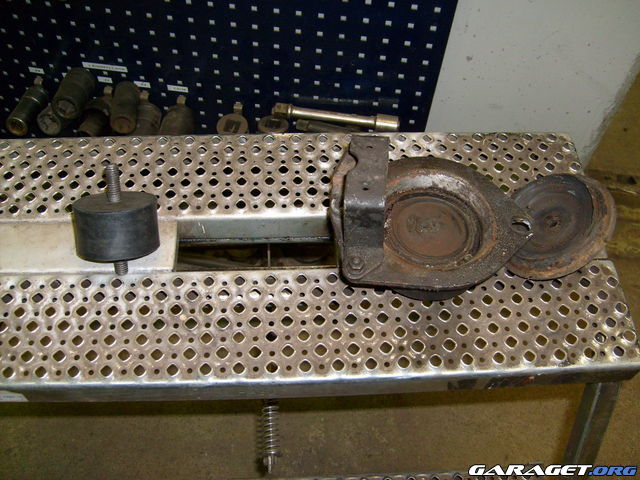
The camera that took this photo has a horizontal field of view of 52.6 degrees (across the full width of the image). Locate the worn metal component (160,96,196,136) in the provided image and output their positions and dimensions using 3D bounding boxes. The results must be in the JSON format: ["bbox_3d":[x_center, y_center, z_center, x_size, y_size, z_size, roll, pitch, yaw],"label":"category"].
[{"bbox_3d":[-0.276,-0.230,1.279,0.064,0.064,0.080,2,63,-2],"label":"worn metal component"}]

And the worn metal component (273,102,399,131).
[{"bbox_3d":[0.031,-0.237,1.247,0.239,0.031,0.031,7,56,2],"label":"worn metal component"}]

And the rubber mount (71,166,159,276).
[{"bbox_3d":[-0.174,-0.016,0.554,0.070,0.098,0.070,-1,19,-4],"label":"rubber mount"}]

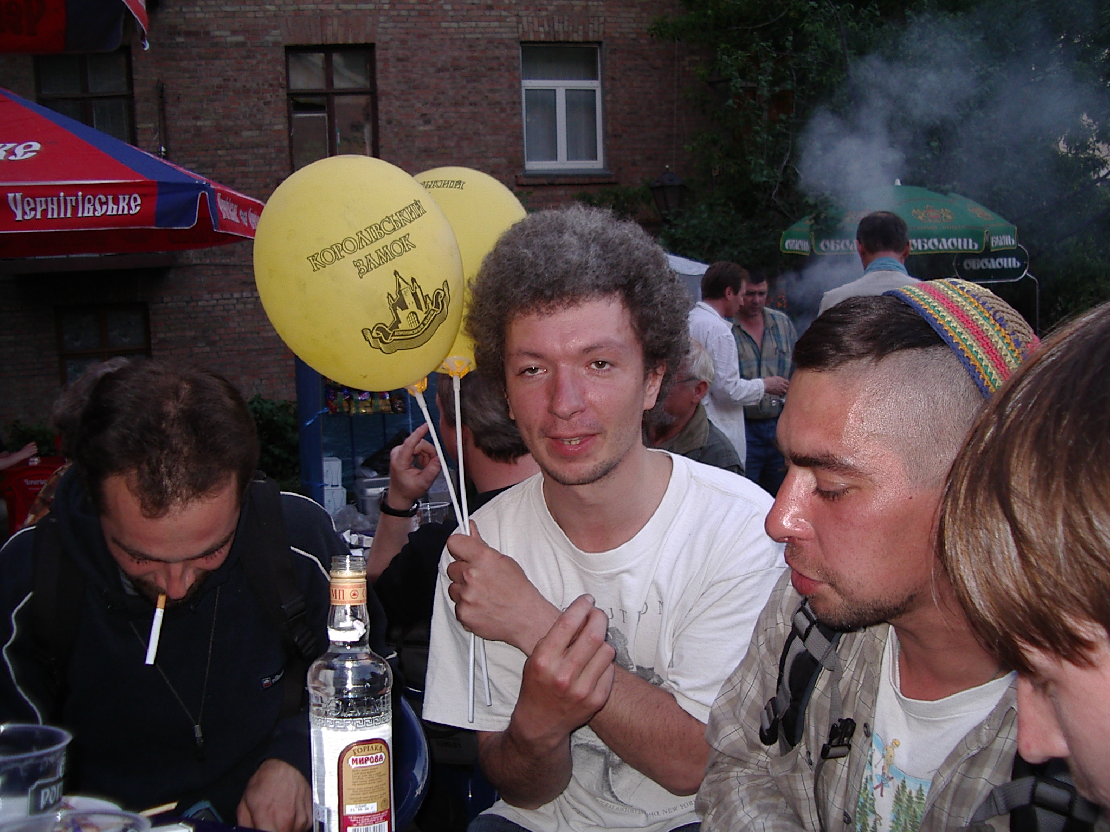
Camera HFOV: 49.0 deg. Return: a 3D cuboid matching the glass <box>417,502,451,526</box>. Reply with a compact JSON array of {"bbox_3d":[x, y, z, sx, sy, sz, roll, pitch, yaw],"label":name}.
[{"bbox_3d":[-0.281,0.253,2.850,0.075,0.095,0.075,-2,4,-6],"label":"glass"}]

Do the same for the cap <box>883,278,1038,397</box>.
[{"bbox_3d":[0.314,-0.045,0.880,0.078,0.170,0.165,-43,-10,10],"label":"cap"}]

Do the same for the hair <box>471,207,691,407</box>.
[{"bbox_3d":[0.024,-0.110,1.260,0.235,0.225,0.240,-5,-3,8],"label":"hair"}]

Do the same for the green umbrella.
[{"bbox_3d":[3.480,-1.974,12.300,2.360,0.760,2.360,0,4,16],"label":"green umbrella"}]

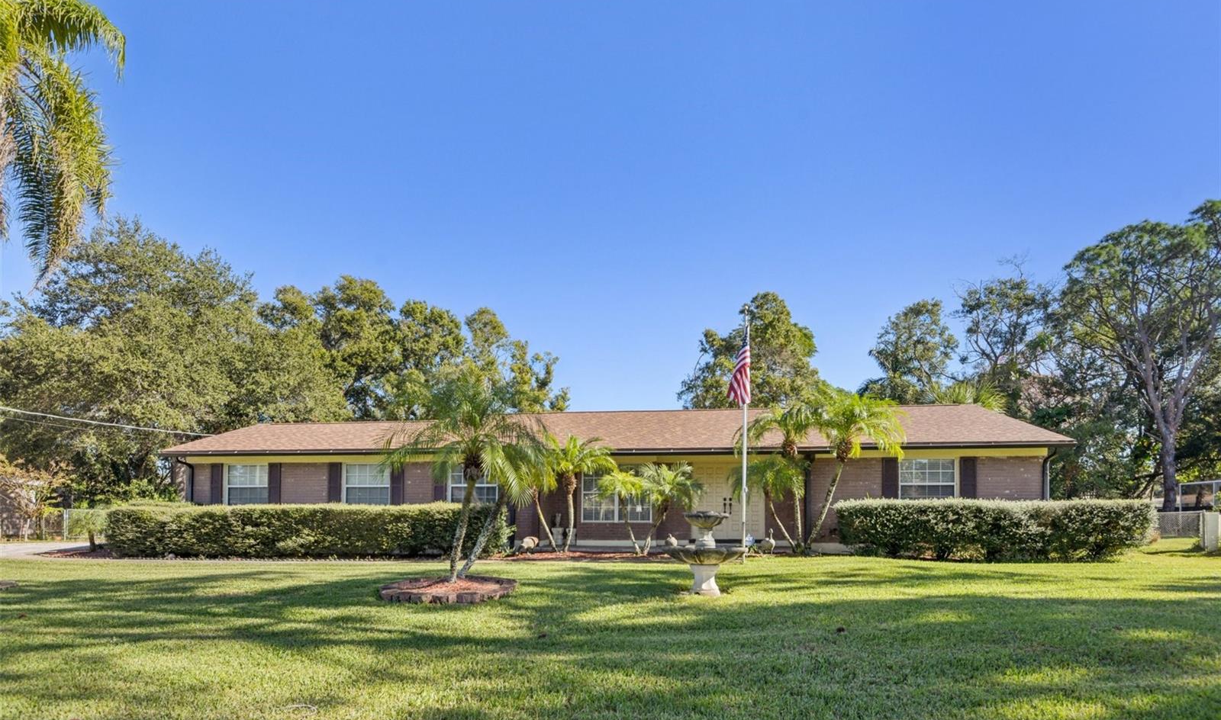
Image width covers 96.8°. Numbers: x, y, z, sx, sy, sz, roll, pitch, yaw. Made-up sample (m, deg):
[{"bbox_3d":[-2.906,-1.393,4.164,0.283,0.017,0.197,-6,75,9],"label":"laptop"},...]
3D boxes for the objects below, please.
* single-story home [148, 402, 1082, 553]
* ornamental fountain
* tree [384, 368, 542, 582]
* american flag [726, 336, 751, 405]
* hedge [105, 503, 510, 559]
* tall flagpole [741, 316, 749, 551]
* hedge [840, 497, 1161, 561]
[{"bbox_3d":[-0.400,3.577,17.700,22.300,4.000,9.000,-1,-10,6],"label":"single-story home"},{"bbox_3d":[1.361,2.805,7.900,1.170,1.200,1.170,0,-10,0],"label":"ornamental fountain"},{"bbox_3d":[-2.199,1.701,8.200,2.200,3.100,2.100,0,-10,0],"label":"tree"},{"bbox_3d":[2.767,0.226,11.700,0.520,1.480,0.250,0,-10,0],"label":"american flag"},{"bbox_3d":[-7.350,4.129,13.200,9.800,1.150,1.250,-1,-10,6],"label":"hedge"},{"bbox_3d":[2.891,1.604,11.700,0.090,5.250,0.090,0,-10,0],"label":"tall flagpole"},{"bbox_3d":[8.100,3.697,11.850,5.700,1.220,1.250,-1,-10,6],"label":"hedge"}]

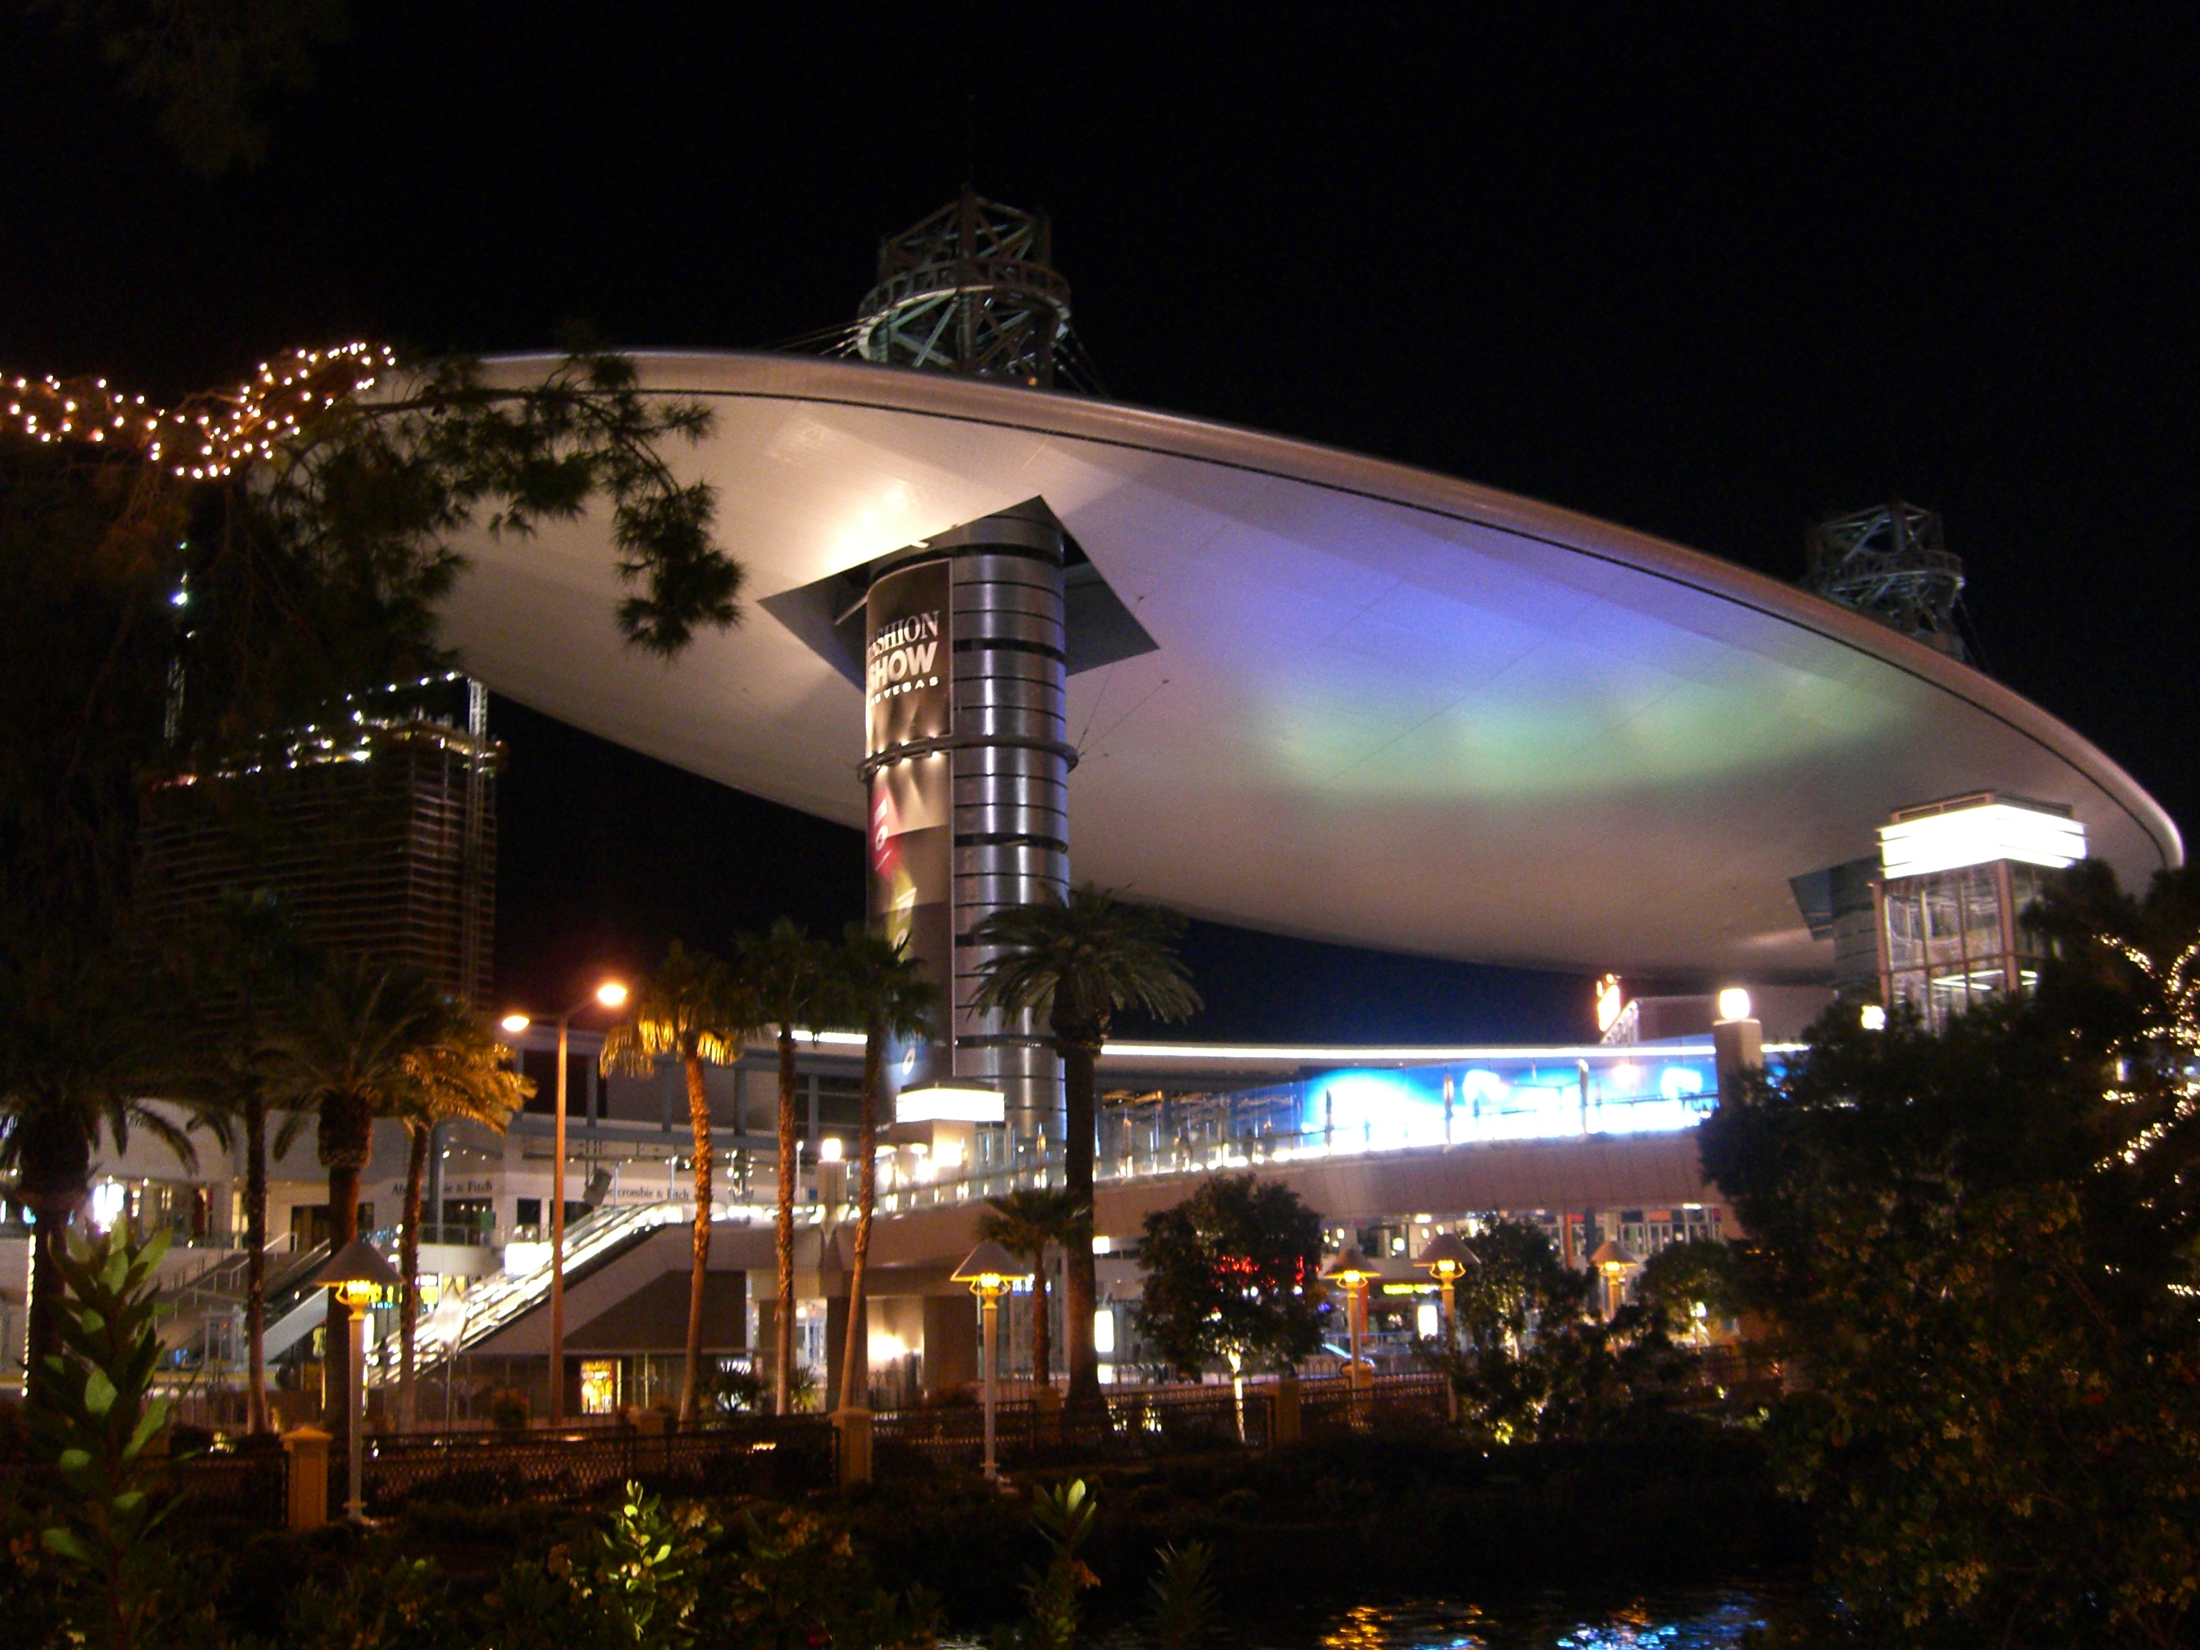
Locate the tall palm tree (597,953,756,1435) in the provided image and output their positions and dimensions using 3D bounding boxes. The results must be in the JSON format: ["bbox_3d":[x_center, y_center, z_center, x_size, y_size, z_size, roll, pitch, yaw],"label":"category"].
[{"bbox_3d":[-10.411,8.833,59.835,3.800,11.653,3.800,0,-10,-10],"label":"tall palm tree"}]

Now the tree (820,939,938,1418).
[{"bbox_3d":[-5.828,9.053,63.704,2.900,12.442,2.900,0,-10,-5],"label":"tree"}]

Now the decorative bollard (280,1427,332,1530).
[{"bbox_3d":[-8.930,7.360,27.188,0.510,1.163,0.510,8,-14,-37],"label":"decorative bollard"}]

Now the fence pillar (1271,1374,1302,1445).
[{"bbox_3d":[3.235,10.098,41.708,0.480,1.227,0.480,8,-14,-37],"label":"fence pillar"}]

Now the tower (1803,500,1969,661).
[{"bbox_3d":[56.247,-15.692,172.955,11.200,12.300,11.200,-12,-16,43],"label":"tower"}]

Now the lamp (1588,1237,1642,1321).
[{"bbox_3d":[11.865,11.144,55.669,1.150,3.183,1.150,-1,-11,0],"label":"lamp"}]

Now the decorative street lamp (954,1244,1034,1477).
[{"bbox_3d":[-1.845,9.051,40.939,1.280,4.000,1.280,-1,-10,-3],"label":"decorative street lamp"}]

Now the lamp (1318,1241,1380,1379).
[{"bbox_3d":[5.981,11.940,56.595,1.280,4.000,1.280,-2,-10,6],"label":"lamp"}]

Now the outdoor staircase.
[{"bbox_3d":[-23.046,19.022,98.577,12.300,7.168,5.000,3,-12,-20],"label":"outdoor staircase"}]

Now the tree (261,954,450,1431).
[{"bbox_3d":[-16.806,8.389,54.463,4.200,10.829,4.200,2,-10,-17],"label":"tree"}]

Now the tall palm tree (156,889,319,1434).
[{"bbox_3d":[-18.899,7.427,53.380,3.600,12.158,3.600,-1,-11,0],"label":"tall palm tree"}]

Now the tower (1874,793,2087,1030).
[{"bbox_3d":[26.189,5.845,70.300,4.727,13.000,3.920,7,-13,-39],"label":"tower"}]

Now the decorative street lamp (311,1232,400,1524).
[{"bbox_3d":[-10.737,8.012,34.964,1.280,4.000,1.280,2,-10,-17],"label":"decorative street lamp"}]

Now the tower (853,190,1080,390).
[{"bbox_3d":[-7.037,-25.285,126.302,11.000,11.600,11.000,-1,-11,0],"label":"tower"}]

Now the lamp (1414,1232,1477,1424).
[{"bbox_3d":[7.233,10.472,49.944,1.280,4.000,1.280,-3,-10,8],"label":"lamp"}]

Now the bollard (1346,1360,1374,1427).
[{"bbox_3d":[6.219,13.549,57.772,0.530,1.450,0.530,7,-13,-39],"label":"bollard"}]

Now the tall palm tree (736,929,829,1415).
[{"bbox_3d":[-7.749,8.346,59.018,2.400,12.176,2.400,-1,-11,0],"label":"tall palm tree"}]

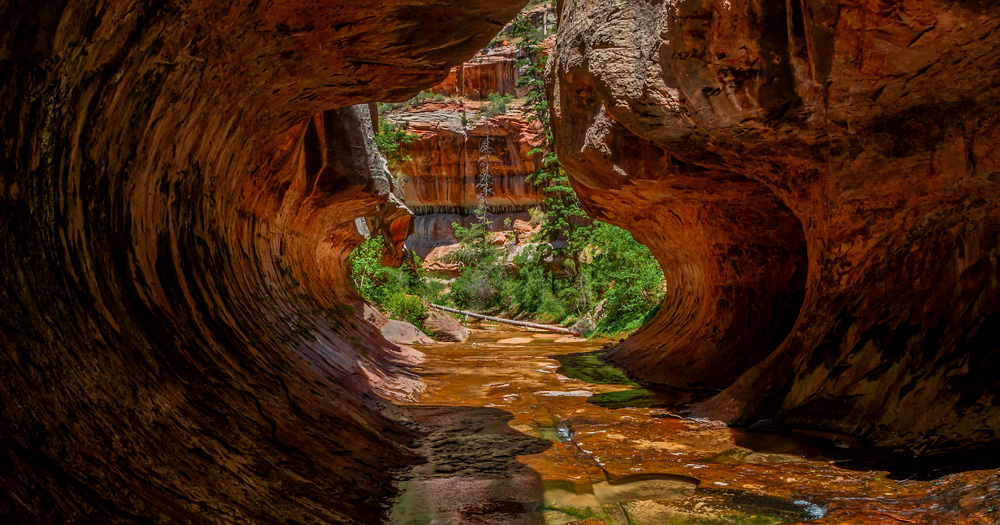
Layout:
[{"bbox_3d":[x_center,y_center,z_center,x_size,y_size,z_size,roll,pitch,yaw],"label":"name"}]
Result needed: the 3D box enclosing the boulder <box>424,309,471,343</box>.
[{"bbox_3d":[-1.520,1.800,21.600,1.350,0.950,1.250,0,-1,0],"label":"boulder"}]

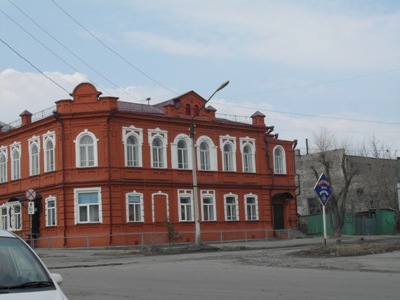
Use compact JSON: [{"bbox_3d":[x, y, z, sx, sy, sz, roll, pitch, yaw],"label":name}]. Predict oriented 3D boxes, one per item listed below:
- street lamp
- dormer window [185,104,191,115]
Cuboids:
[{"bbox_3d":[0.813,0.941,52.963,3.151,10.421,0.400,-7,-8,38],"label":"street lamp"},{"bbox_3d":[-0.869,-2.910,59.392,0.170,0.780,0.480,-8,-8,44],"label":"dormer window"}]

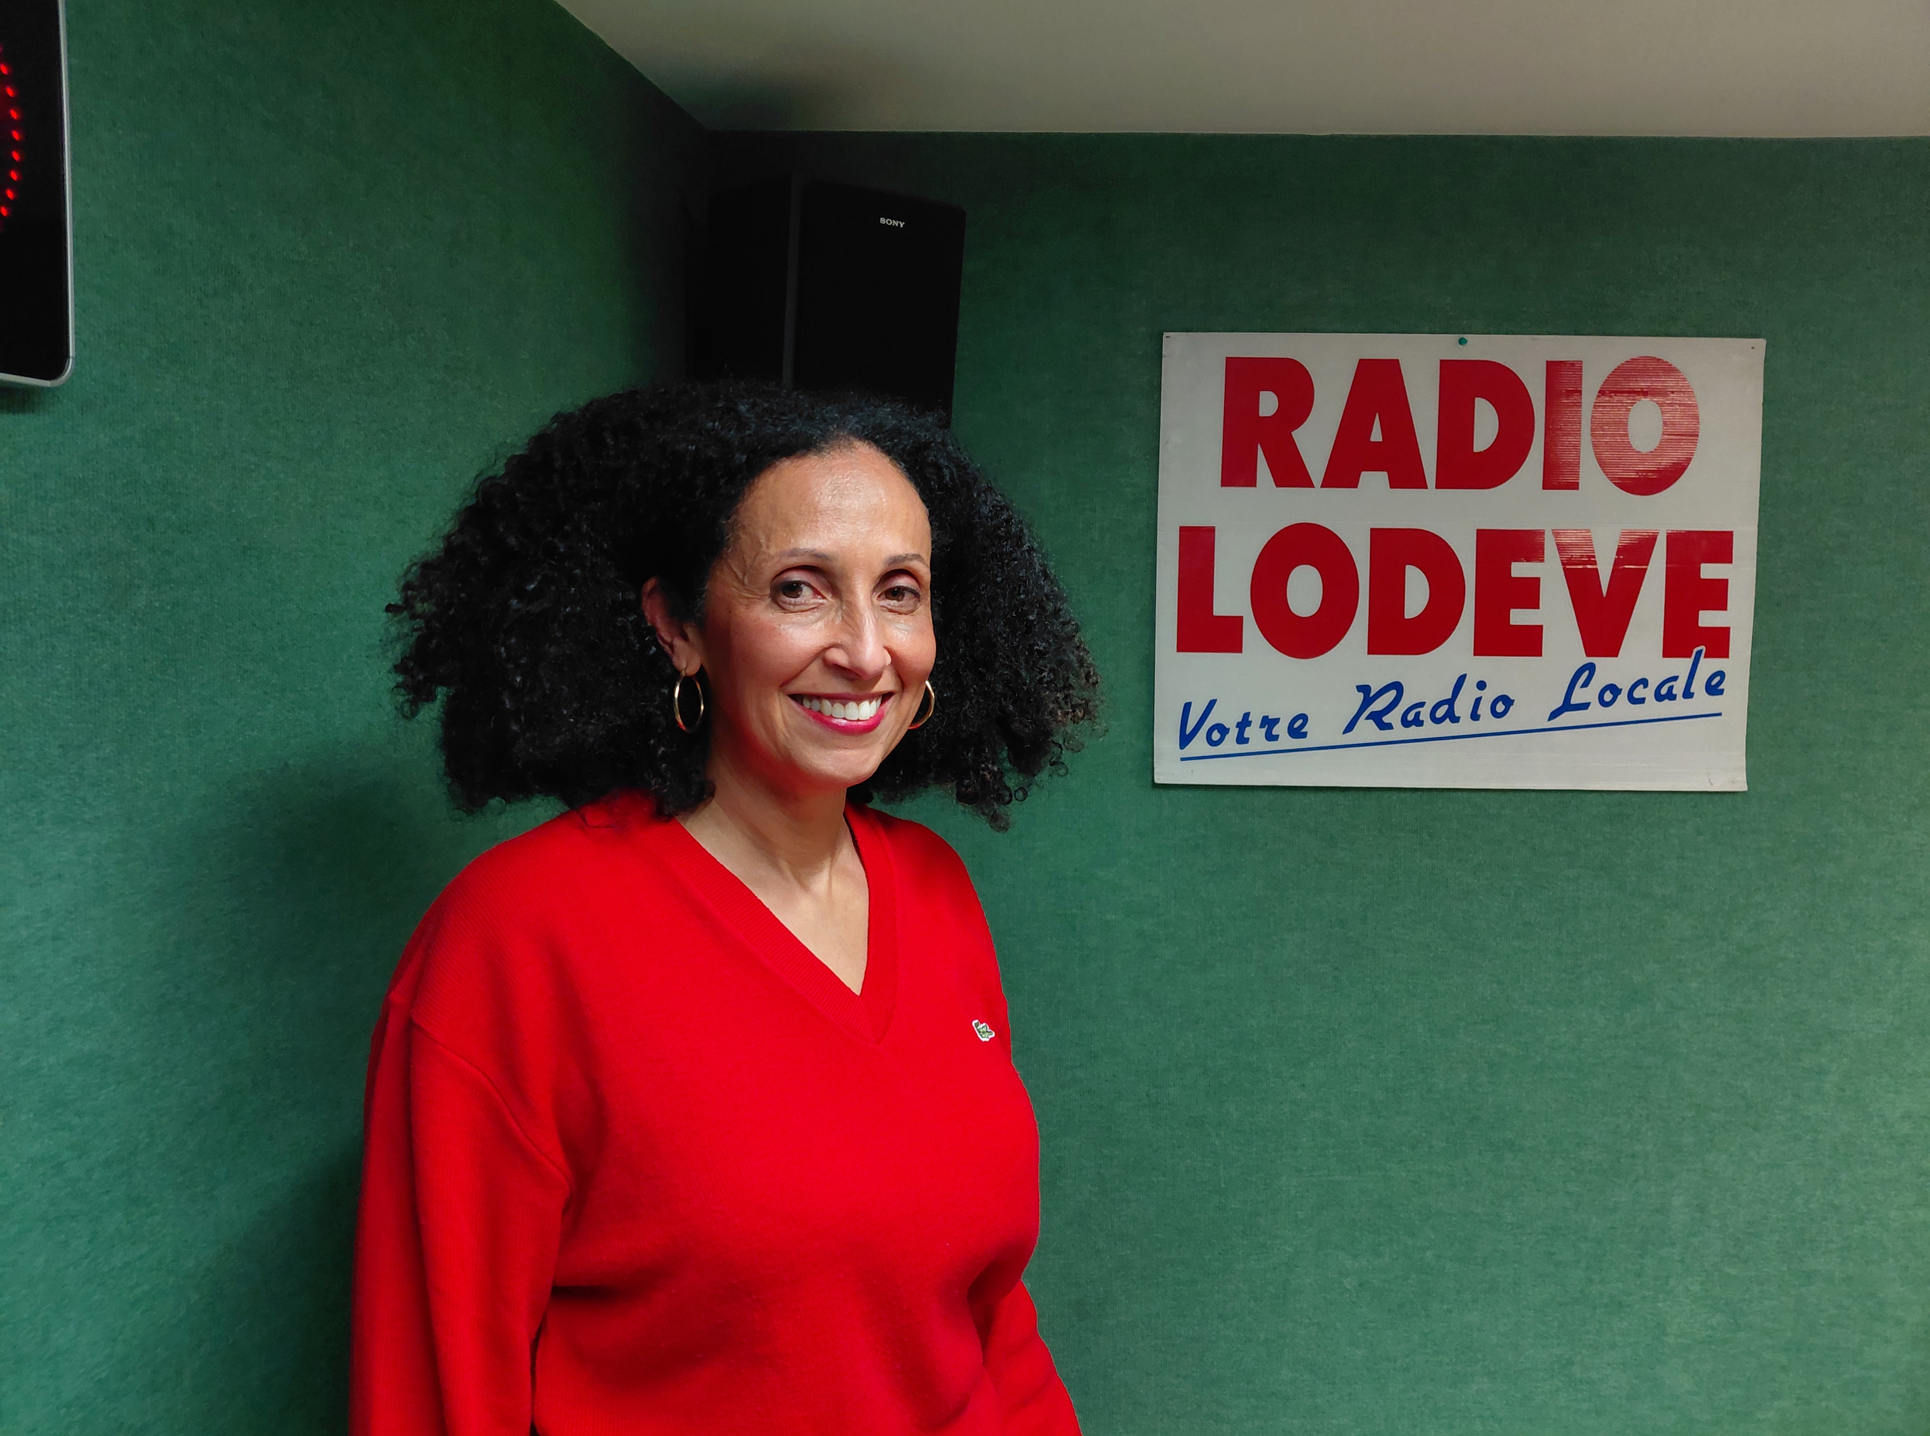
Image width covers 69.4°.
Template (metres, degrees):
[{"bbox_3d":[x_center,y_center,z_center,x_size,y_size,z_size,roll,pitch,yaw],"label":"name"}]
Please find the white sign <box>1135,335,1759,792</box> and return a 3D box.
[{"bbox_3d":[0.661,-0.206,1.866,0.800,0.600,0.010,1,3,0],"label":"white sign"}]

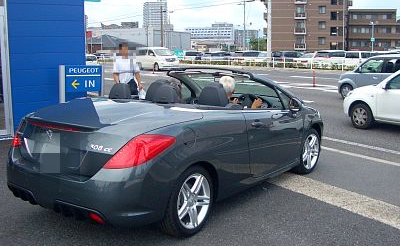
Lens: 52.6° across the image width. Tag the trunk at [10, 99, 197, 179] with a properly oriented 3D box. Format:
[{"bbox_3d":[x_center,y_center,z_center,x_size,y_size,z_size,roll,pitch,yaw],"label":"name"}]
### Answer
[{"bbox_3d":[-0.867,0.116,3.880,1.400,0.500,1.220,7,11,37],"label":"trunk"}]

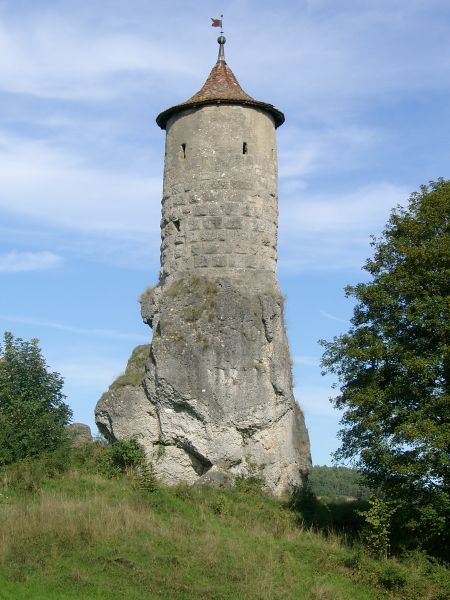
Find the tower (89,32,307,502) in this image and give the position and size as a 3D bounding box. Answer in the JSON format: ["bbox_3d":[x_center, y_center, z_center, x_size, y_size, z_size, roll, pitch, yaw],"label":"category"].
[{"bbox_3d":[-0.972,-1.680,57.389,8.678,19.504,8.000,1,-9,0],"label":"tower"}]

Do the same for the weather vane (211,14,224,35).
[{"bbox_3d":[-0.326,-11.964,58.752,0.627,0.933,0.130,3,-9,-14],"label":"weather vane"}]

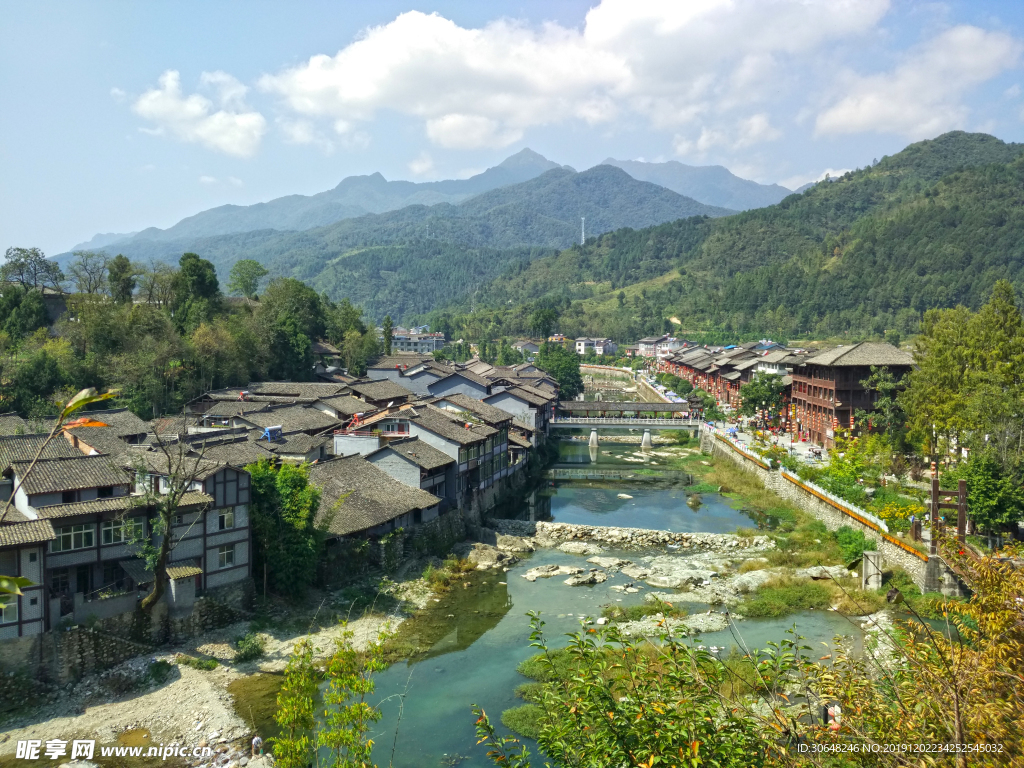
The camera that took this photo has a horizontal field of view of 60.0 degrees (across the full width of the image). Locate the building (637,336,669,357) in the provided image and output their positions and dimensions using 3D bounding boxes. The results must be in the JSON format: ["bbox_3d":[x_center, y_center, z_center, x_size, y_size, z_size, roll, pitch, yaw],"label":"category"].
[{"bbox_3d":[62.530,-17.020,395.000,11.000,10.010,9.600,3,4,40],"label":"building"}]

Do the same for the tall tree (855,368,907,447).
[{"bbox_3d":[54.120,3.590,130.000,7.800,12.300,7.400,0,3,0],"label":"tall tree"}]

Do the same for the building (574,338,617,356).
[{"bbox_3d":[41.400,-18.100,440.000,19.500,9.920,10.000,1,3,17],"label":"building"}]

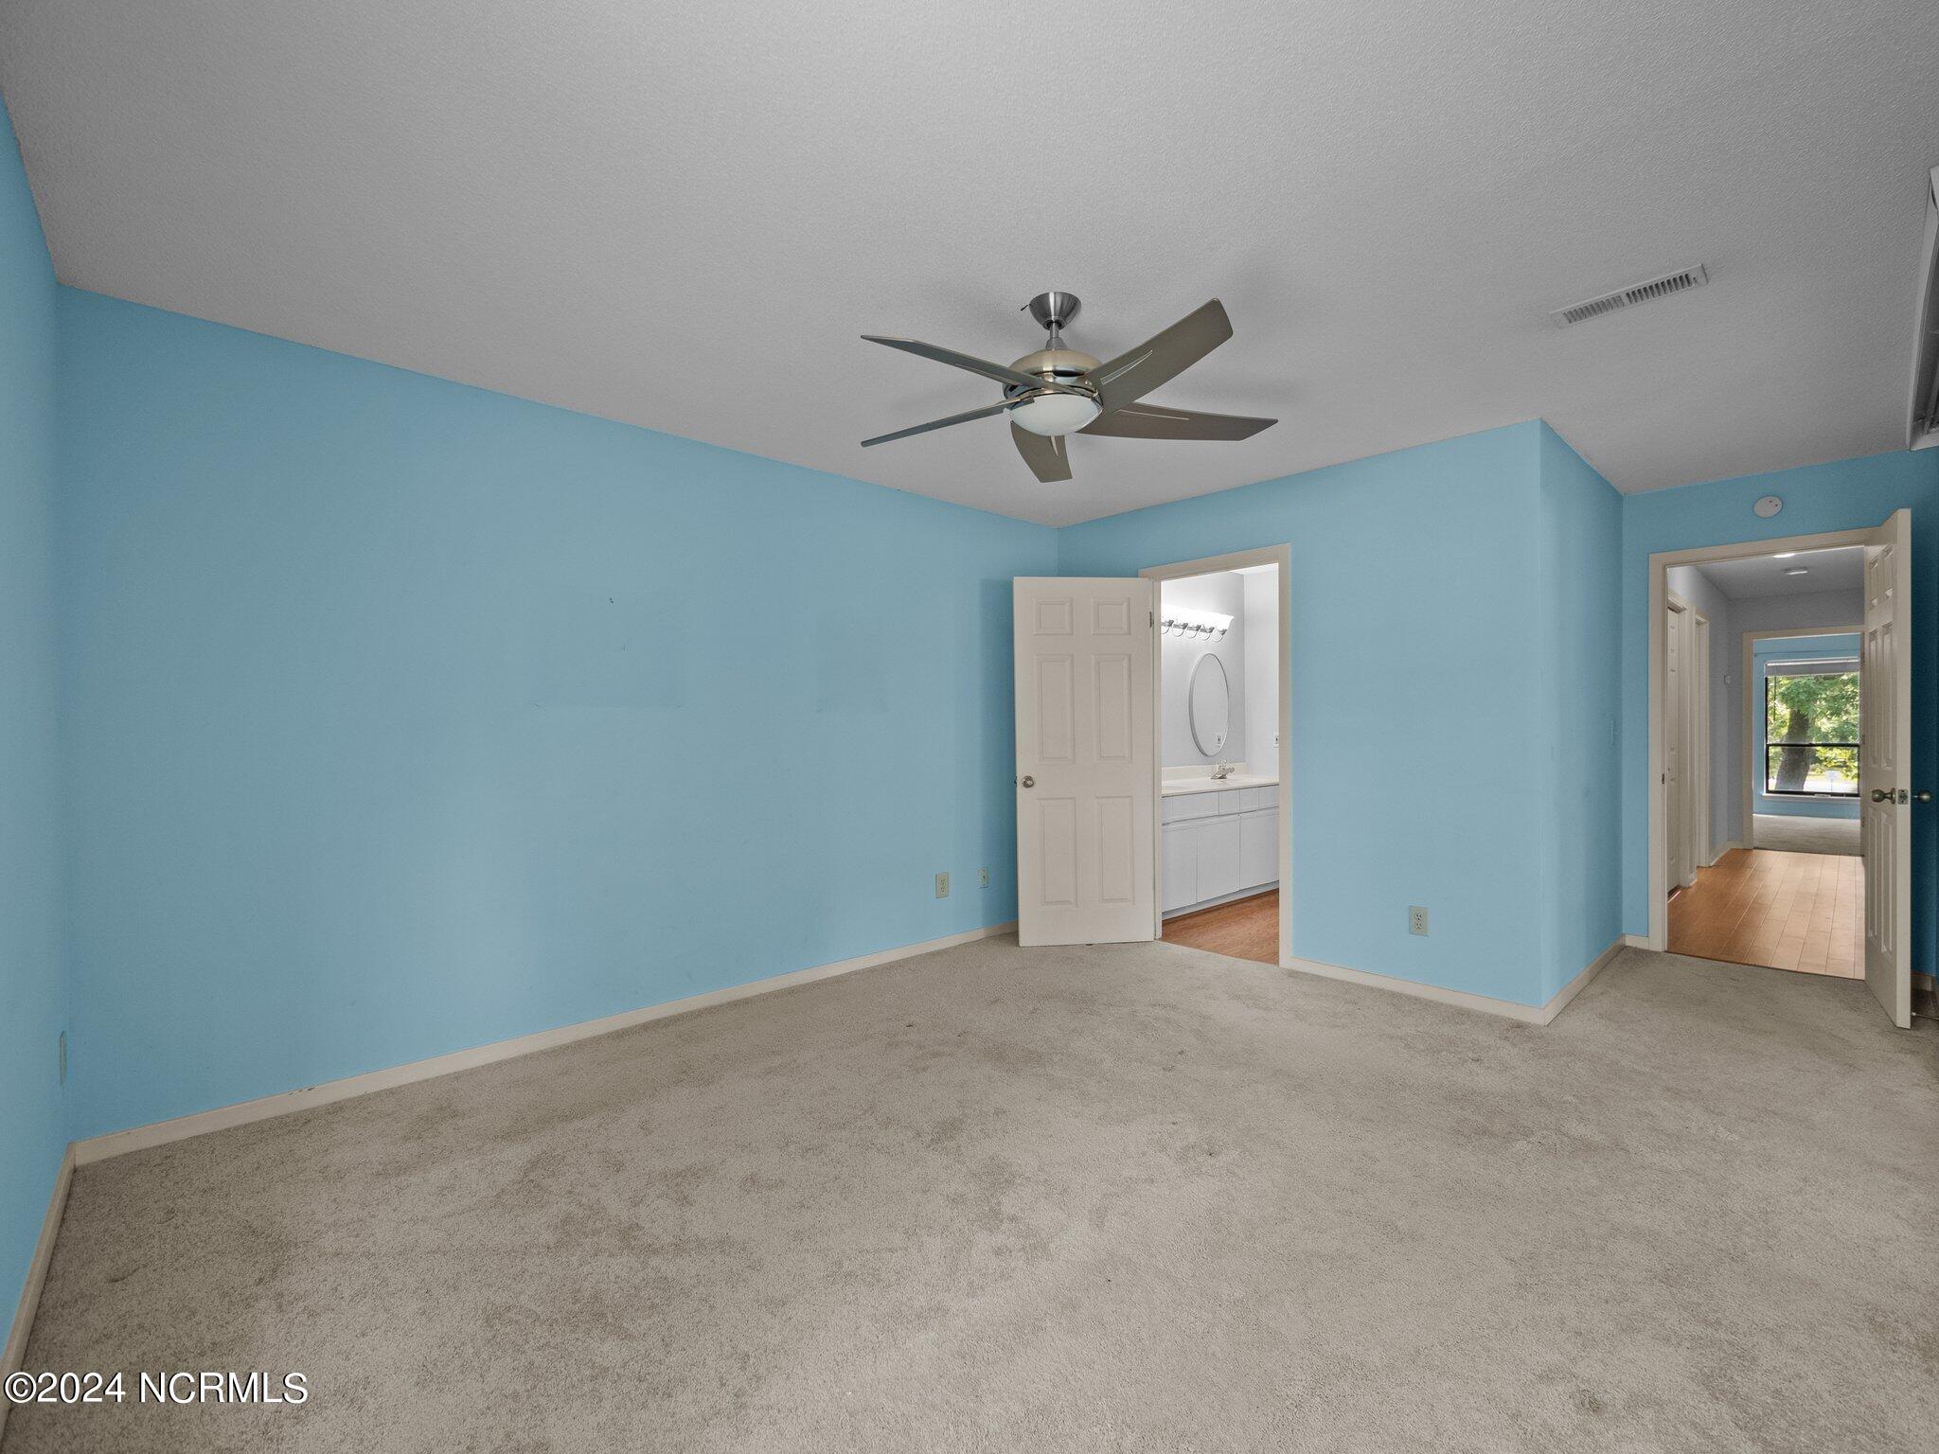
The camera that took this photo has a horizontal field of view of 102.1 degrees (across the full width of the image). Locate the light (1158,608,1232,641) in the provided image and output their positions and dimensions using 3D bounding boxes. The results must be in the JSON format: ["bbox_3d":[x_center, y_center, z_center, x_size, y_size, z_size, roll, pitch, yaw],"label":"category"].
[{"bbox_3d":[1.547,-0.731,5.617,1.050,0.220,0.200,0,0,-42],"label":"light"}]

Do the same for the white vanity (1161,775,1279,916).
[{"bbox_3d":[1.663,0.779,5.475,1.980,0.800,0.570,0,0,-42],"label":"white vanity"}]

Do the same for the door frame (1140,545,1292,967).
[{"bbox_3d":[1.332,0.137,4.230,0.140,2.095,0.897,0,0,-42],"label":"door frame"}]

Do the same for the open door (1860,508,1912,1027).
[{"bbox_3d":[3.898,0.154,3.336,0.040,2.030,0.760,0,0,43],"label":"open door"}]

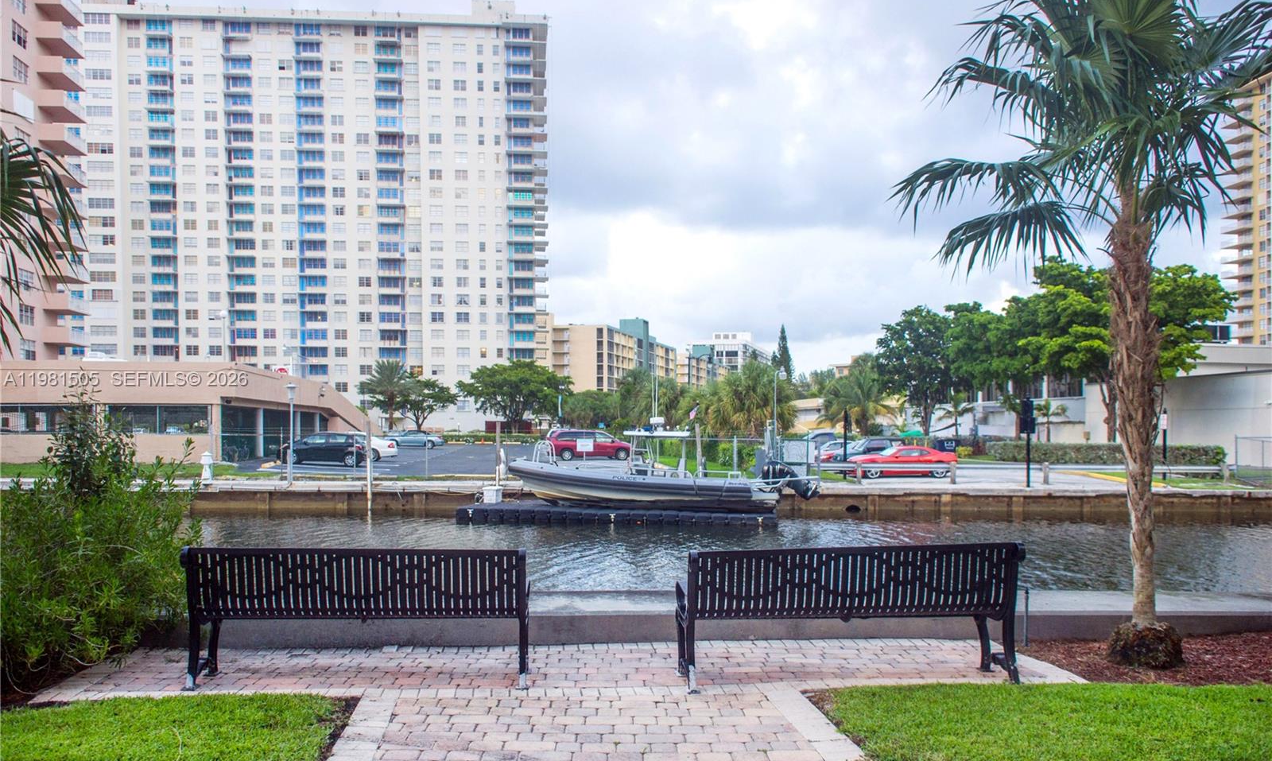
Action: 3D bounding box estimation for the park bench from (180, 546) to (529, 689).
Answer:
[{"bbox_3d":[-1.545,1.325,5.500,1.890,0.790,0.630,0,-2,-2],"label":"park bench"}]

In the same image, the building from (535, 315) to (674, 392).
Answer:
[{"bbox_3d":[-5.000,-1.000,240.000,18.000,26.000,61.000,-1,-2,17],"label":"building"}]

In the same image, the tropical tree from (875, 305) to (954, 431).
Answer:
[{"bbox_3d":[19.689,0.035,67.000,5.500,10.600,5.500,0,-2,0],"label":"tropical tree"}]

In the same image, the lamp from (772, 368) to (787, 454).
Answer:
[{"bbox_3d":[4.852,1.579,32.000,0.470,4.027,0.290,0,-2,0],"label":"lamp"}]

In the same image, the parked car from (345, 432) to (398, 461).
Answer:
[{"bbox_3d":[-14.800,3.530,50.300,4.700,1.450,1.800,0,-2,7],"label":"parked car"}]

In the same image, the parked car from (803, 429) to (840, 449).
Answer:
[{"bbox_3d":[11.020,3.861,56.000,4.900,1.800,1.900,0,-2,-3],"label":"parked car"}]

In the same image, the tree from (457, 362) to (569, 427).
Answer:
[{"bbox_3d":[-12.377,2.103,96.000,11.425,8.218,10.000,0,-2,0],"label":"tree"}]

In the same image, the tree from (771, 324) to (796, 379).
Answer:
[{"bbox_3d":[23.254,0.157,150.000,4.600,17.900,4.600,0,-2,0],"label":"tree"}]

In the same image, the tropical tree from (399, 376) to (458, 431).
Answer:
[{"bbox_3d":[-21.382,2.909,98.000,6.241,6.638,6.241,0,-2,0],"label":"tropical tree"}]

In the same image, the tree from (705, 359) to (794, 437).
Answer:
[{"bbox_3d":[7.024,1.729,58.000,5.268,6.003,5.268,0,-2,0],"label":"tree"}]

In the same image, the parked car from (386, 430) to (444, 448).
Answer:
[{"bbox_3d":[-16.837,4.513,72.000,4.850,1.400,1.800,0,-2,3],"label":"parked car"}]

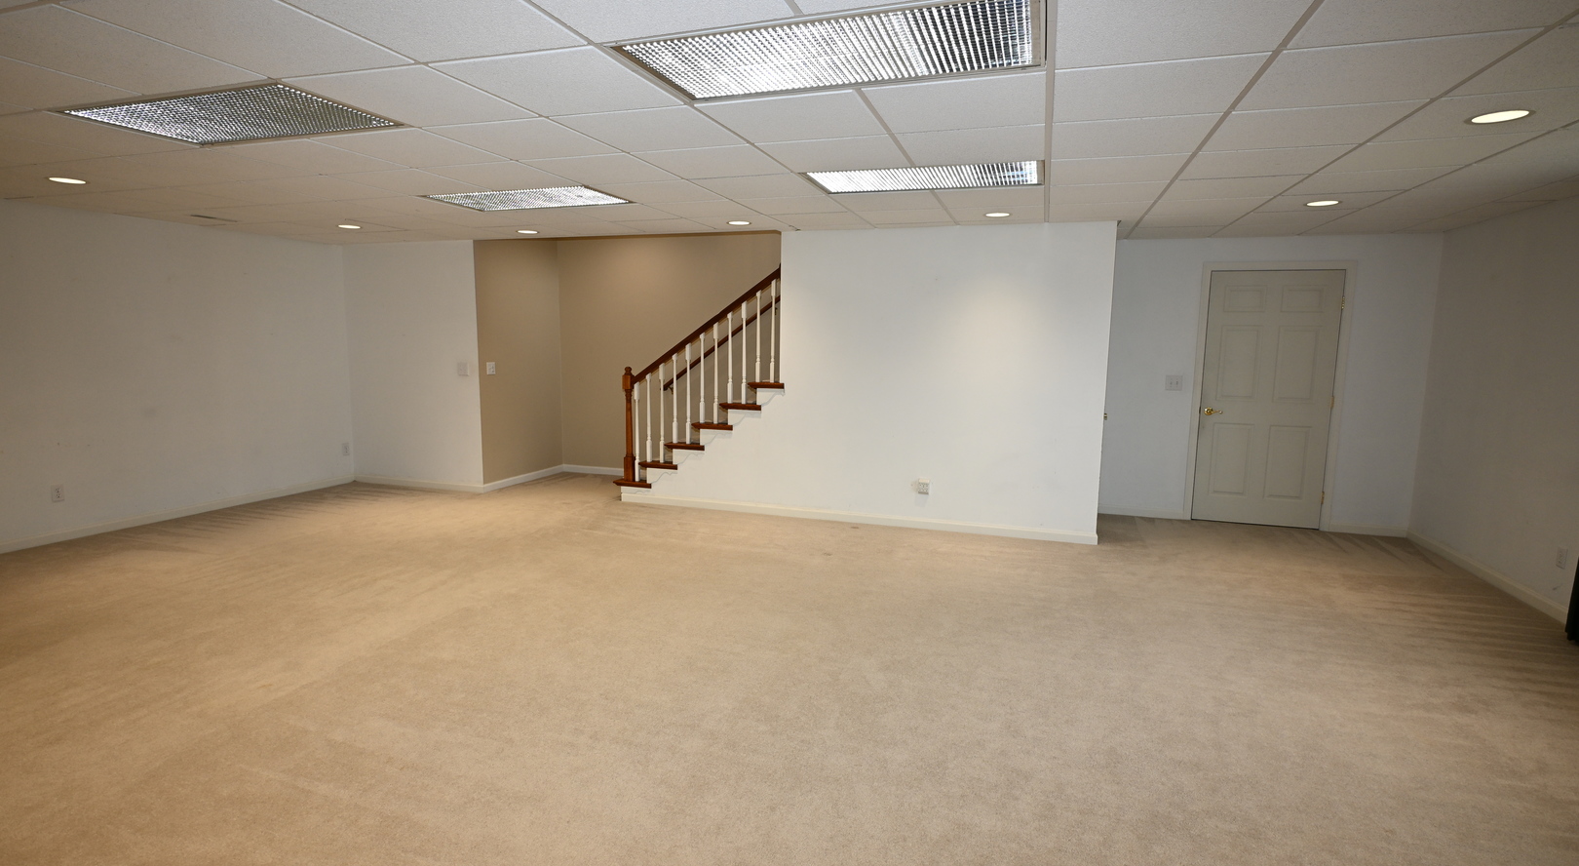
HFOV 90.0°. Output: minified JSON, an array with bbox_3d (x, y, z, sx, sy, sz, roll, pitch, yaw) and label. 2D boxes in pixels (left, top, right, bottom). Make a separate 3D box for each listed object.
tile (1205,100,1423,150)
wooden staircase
[{"bbox_3d":[1.959,-1.175,3.023,0.603,0.020,0.603,3,7,18],"label":"tile"},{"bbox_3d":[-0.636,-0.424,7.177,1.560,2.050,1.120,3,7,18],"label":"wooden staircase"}]

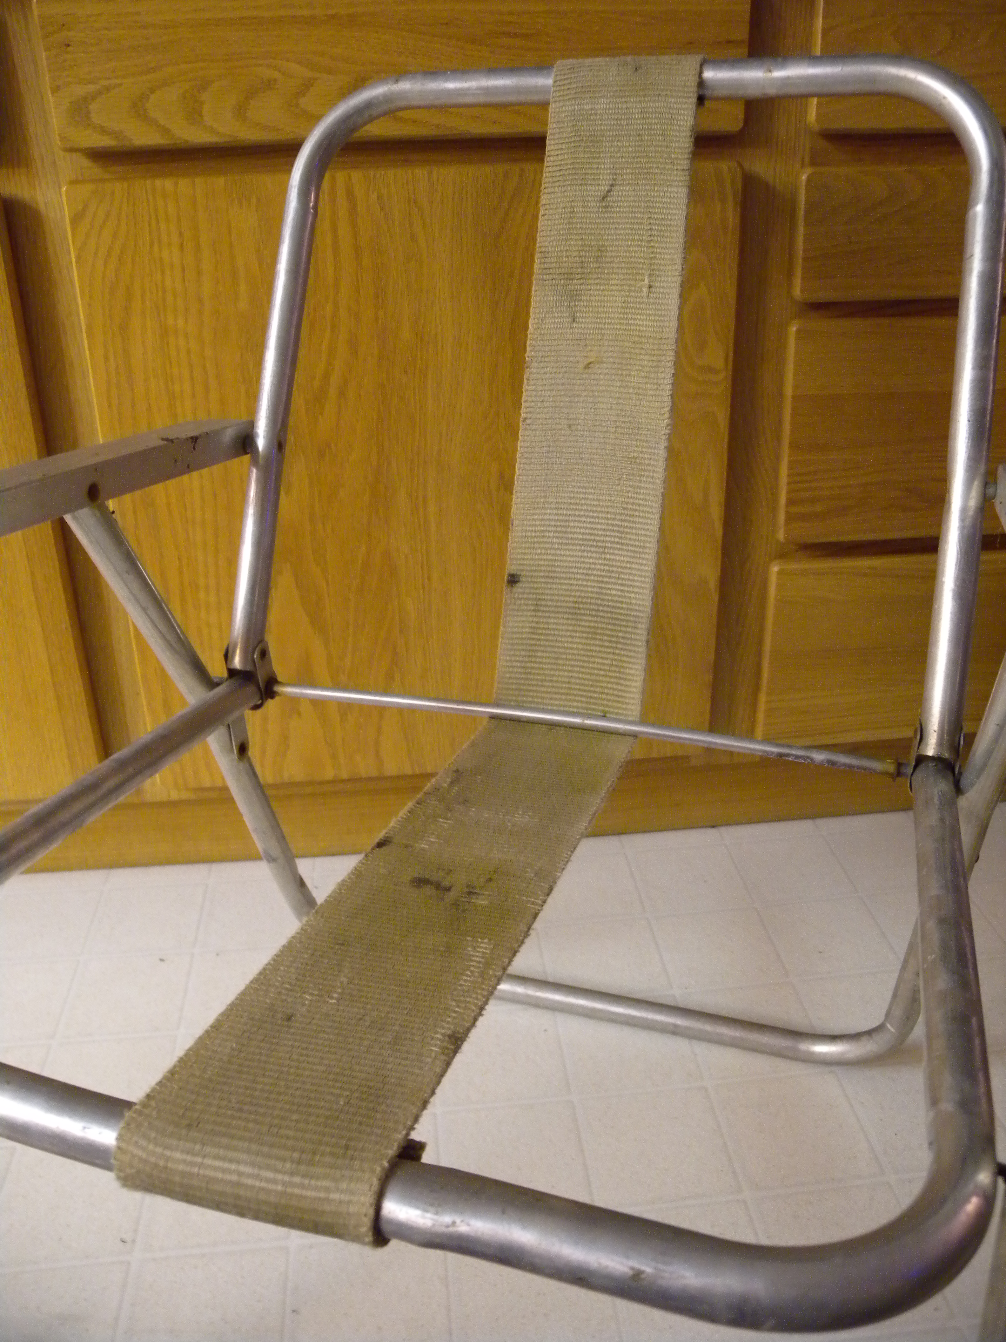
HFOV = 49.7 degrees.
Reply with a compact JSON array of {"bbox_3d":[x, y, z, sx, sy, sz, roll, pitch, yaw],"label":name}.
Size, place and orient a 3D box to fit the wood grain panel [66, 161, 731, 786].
[{"bbox_3d":[-0.071,-0.158,1.017,0.558,0.566,0.020,-4,24,-5],"label":"wood grain panel"}]

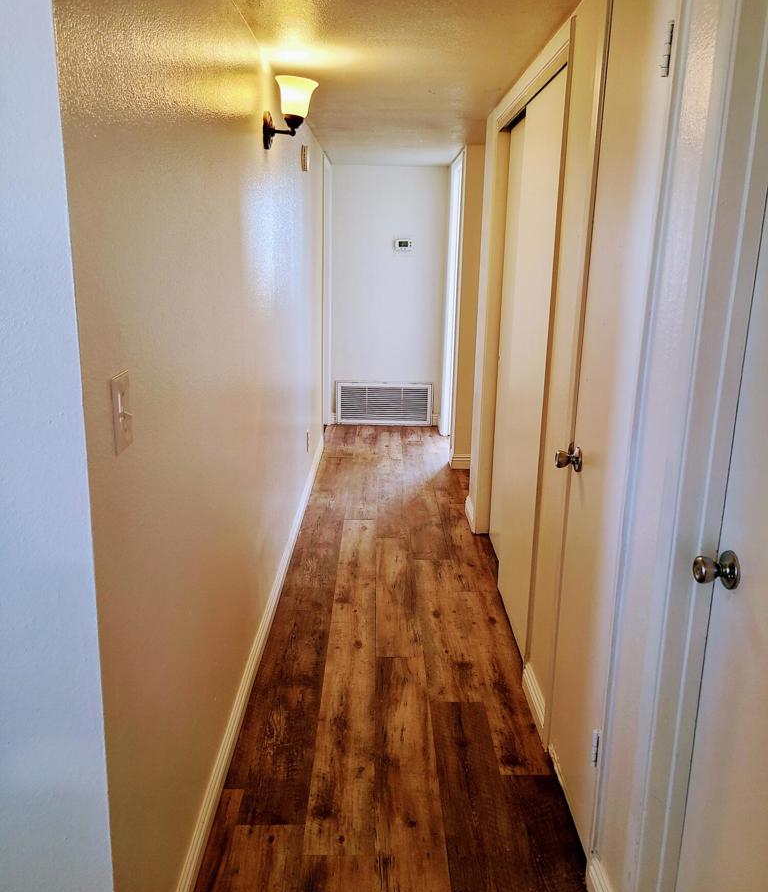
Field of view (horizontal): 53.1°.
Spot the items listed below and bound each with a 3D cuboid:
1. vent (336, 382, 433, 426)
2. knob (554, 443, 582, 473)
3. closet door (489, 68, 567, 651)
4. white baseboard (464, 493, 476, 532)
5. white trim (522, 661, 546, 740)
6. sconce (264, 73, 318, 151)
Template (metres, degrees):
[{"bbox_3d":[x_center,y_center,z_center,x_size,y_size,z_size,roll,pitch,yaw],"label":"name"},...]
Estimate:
[{"bbox_3d":[0.007,-0.351,6.549,0.815,0.362,0.022,1,14,-1],"label":"vent"},{"bbox_3d":[0.478,0.036,2.002,0.070,0.068,0.067,1,14,-1],"label":"knob"},{"bbox_3d":[0.553,-0.342,3.166,0.085,1.980,1.360,1,14,-1],"label":"closet door"},{"bbox_3d":[0.472,0.371,4.239,0.016,0.096,0.370,1,14,-1],"label":"white baseboard"},{"bbox_3d":[0.485,0.809,2.478,0.016,0.096,0.310,1,14,-1],"label":"white trim"},{"bbox_3d":[-0.310,-1.116,2.595,0.185,0.225,0.140,1,14,-1],"label":"sconce"}]

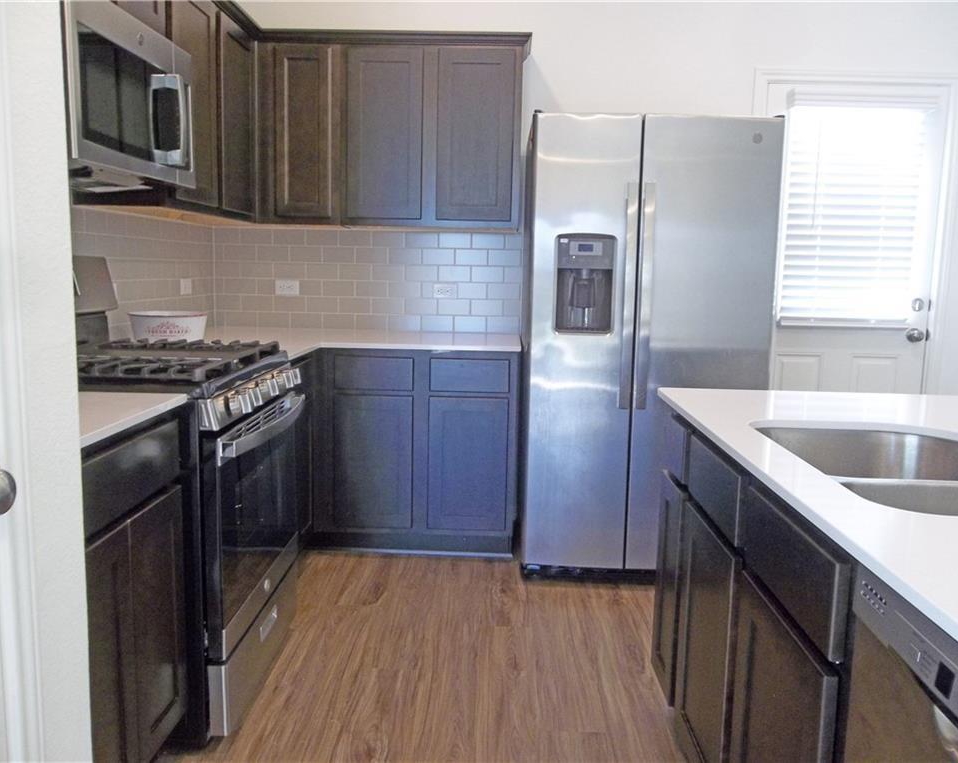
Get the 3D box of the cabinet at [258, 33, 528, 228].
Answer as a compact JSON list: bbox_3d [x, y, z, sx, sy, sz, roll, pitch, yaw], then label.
[{"bbox_3d":[-0.371,-1.061,3.476,1.167,0.790,0.345,1,8,1],"label":"cabinet"}]

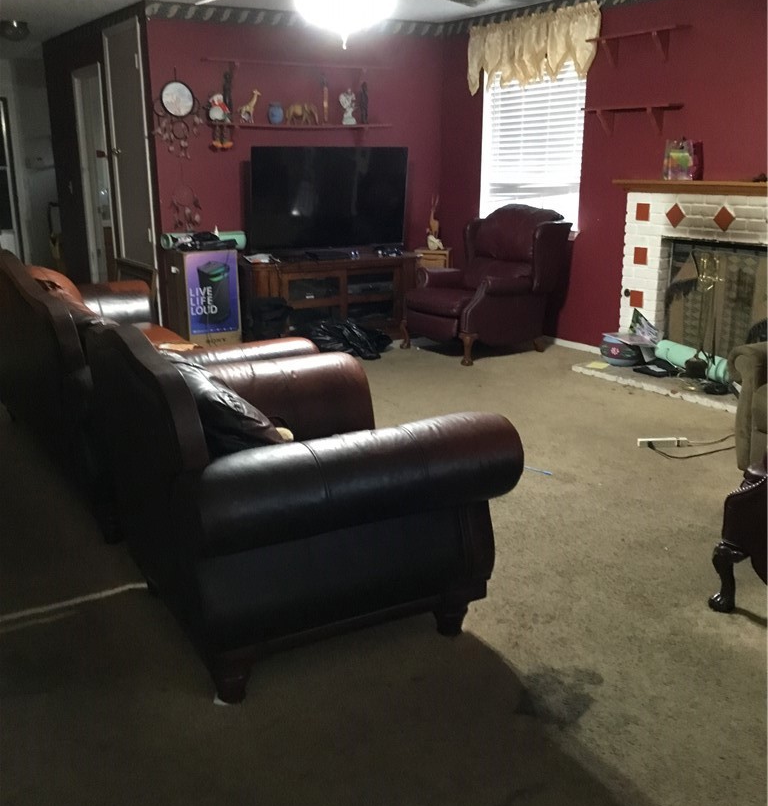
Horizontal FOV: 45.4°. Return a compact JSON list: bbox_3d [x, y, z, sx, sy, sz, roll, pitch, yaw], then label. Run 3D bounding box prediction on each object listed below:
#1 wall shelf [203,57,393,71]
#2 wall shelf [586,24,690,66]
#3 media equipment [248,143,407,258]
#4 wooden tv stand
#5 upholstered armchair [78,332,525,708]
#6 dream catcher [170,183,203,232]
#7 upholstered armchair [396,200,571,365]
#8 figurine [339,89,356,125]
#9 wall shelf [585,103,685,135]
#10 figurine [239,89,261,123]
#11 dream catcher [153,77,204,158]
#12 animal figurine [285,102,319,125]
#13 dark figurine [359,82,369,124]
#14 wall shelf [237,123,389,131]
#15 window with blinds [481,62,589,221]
[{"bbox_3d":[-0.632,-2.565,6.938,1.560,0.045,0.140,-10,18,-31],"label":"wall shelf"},{"bbox_3d":[1.609,-2.271,5.843,0.150,0.185,0.750,-10,18,-31],"label":"wall shelf"},{"bbox_3d":[-0.399,-1.556,7.078,1.330,0.800,0.180,-9,17,-28],"label":"media equipment"},{"bbox_3d":[-0.385,-0.808,7.143,1.407,0.626,0.595,-9,18,-29],"label":"wooden tv stand"},{"bbox_3d":[-0.328,0.198,2.848,1.044,0.993,1.124,-9,18,-27],"label":"upholstered armchair"},{"bbox_3d":[-1.454,-1.439,6.757,0.240,0.345,0.035,-10,18,-31],"label":"dream catcher"},{"bbox_3d":[0.756,-0.903,6.697,0.972,1.032,0.790,-11,19,-34],"label":"upholstered armchair"},{"bbox_3d":[-0.278,-2.328,7.222,0.100,0.265,0.140,4,16,17],"label":"figurine"},{"bbox_3d":[1.604,-1.847,5.992,0.131,0.191,0.779,-9,18,-29],"label":"wall shelf"},{"bbox_3d":[-0.999,-2.190,6.783,0.165,0.245,0.060,-10,18,-31],"label":"figurine"},{"bbox_3d":[-1.488,-2.085,6.700,0.393,0.557,0.046,-9,18,-29],"label":"dream catcher"},{"bbox_3d":[-0.639,-2.244,7.108,0.297,0.175,0.093,-7,17,-23],"label":"animal figurine"},{"bbox_3d":[-0.168,-2.381,7.287,0.070,0.325,0.065,-10,18,-31],"label":"dark figurine"},{"bbox_3d":[-0.638,-2.164,7.152,1.530,0.054,0.131,-9,18,-29],"label":"wall shelf"},{"bbox_3d":[1.111,-1.957,6.965,0.087,1.232,1.201,-9,18,-29],"label":"window with blinds"}]

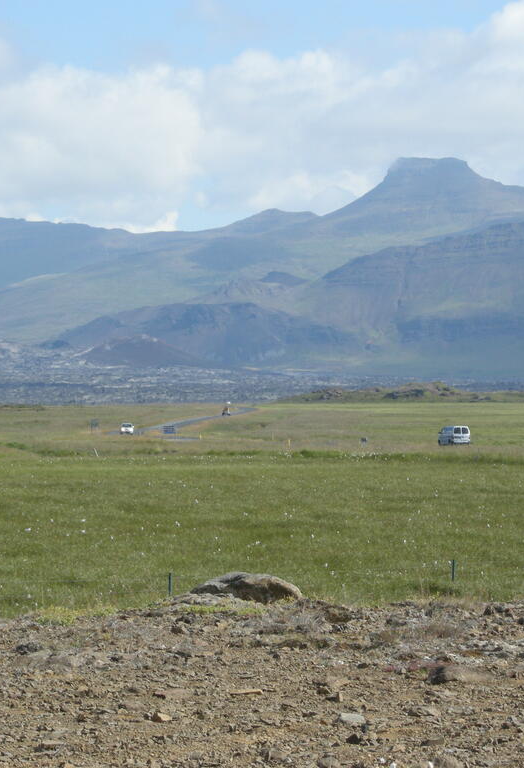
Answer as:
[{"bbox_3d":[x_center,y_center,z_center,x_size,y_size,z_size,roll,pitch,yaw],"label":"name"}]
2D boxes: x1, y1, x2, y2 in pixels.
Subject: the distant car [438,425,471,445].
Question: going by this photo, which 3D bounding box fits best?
[{"bbox_3d":[18.620,4.930,352.000,1.800,1.900,4.500,0,0,-17],"label":"distant car"}]

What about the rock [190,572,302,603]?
[{"bbox_3d":[-0.120,1.570,28.000,0.860,0.240,0.600,0,0,0],"label":"rock"}]

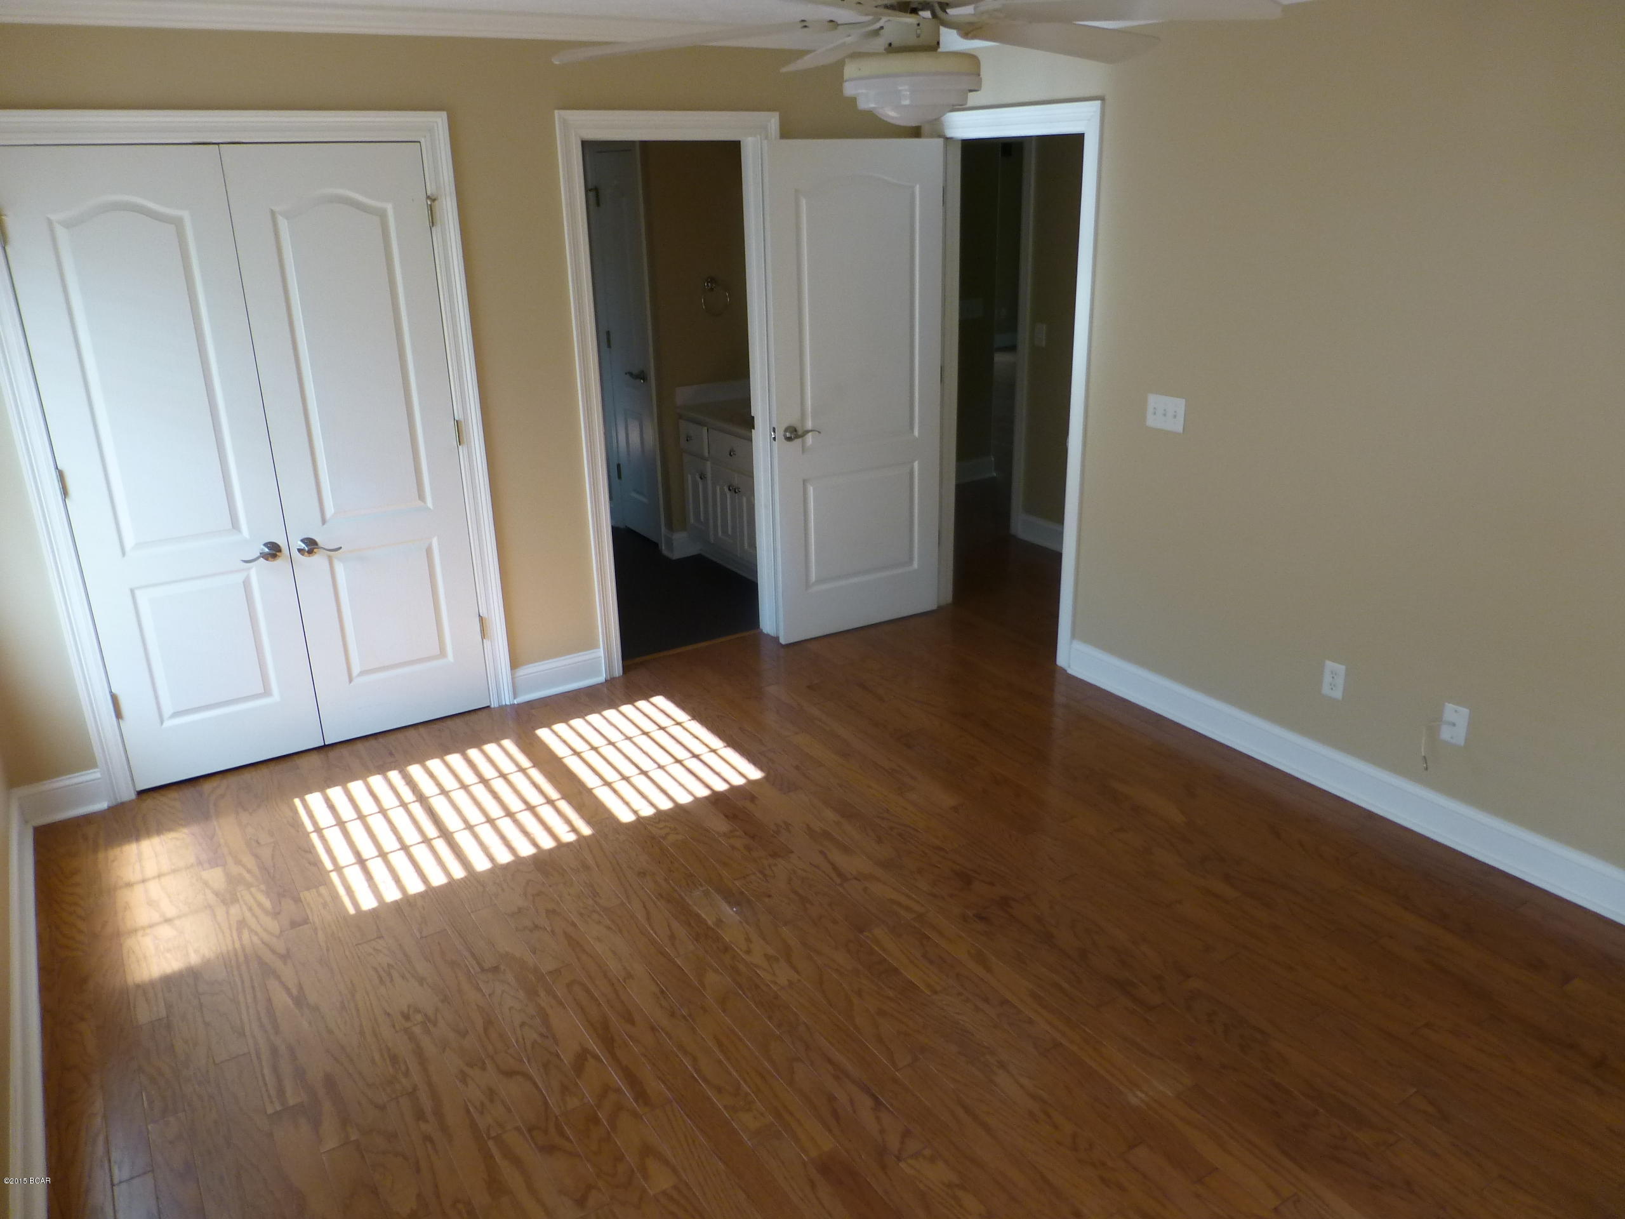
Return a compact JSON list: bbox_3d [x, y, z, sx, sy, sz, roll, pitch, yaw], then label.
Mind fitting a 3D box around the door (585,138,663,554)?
[{"bbox_3d":[-0.980,-1.386,6.151,0.045,2.035,0.460,-14,24,-31],"label":"door"}]

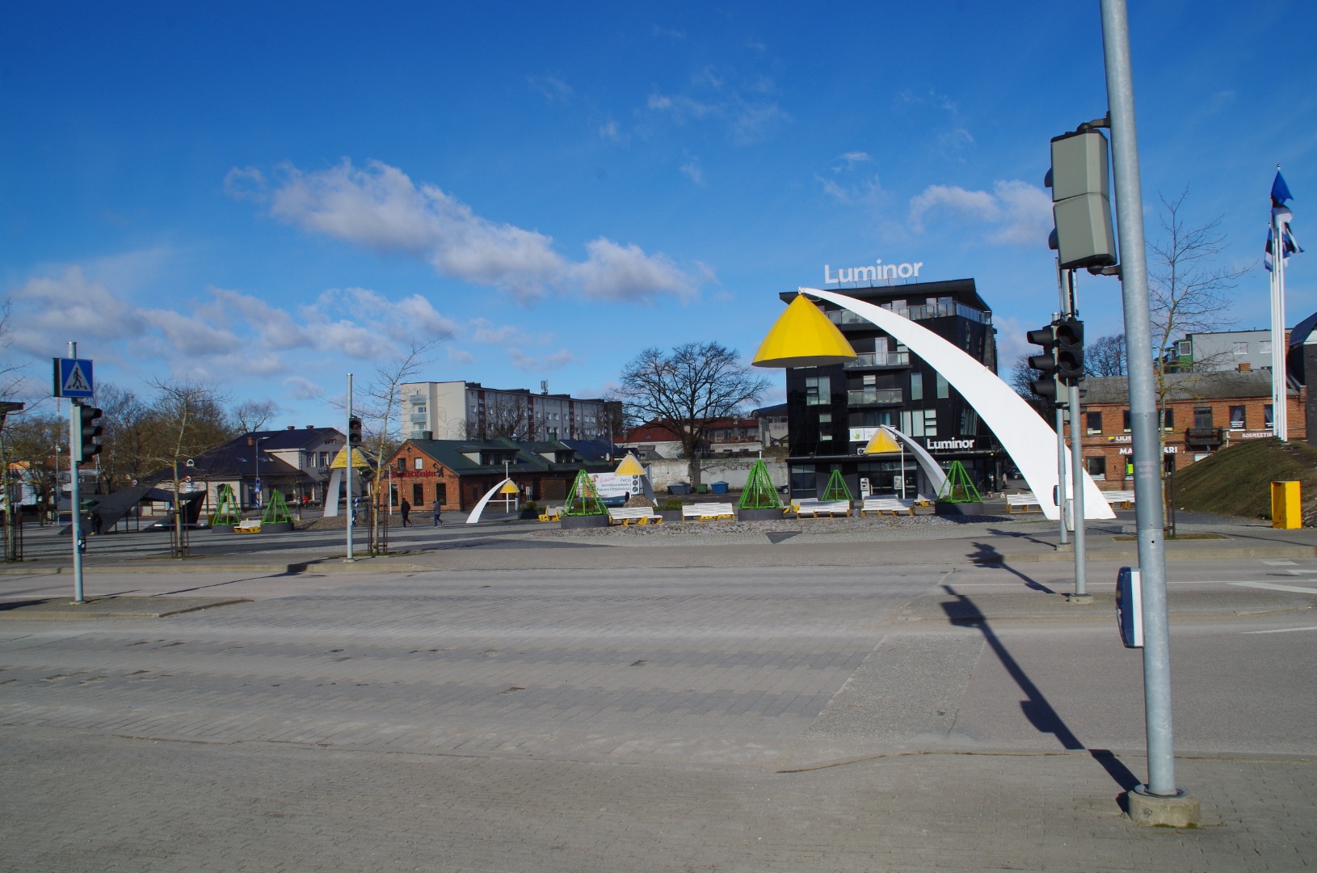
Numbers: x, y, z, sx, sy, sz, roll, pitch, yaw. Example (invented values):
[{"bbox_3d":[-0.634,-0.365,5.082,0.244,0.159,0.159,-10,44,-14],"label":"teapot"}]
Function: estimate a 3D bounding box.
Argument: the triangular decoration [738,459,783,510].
[{"bbox_3d":[5.269,2.476,51.000,2.250,2.600,2.250,-2,-1,0],"label":"triangular decoration"}]

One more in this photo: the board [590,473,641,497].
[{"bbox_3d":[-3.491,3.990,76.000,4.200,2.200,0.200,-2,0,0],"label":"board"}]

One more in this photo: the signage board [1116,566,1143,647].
[{"bbox_3d":[2.335,0.843,4.880,0.075,0.400,0.120,-2,-1,0],"label":"signage board"}]

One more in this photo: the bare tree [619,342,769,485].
[{"bbox_3d":[3.745,-2.225,104.000,15.200,15.000,14.500,-2,-1,0],"label":"bare tree"}]

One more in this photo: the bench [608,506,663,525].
[{"bbox_3d":[-0.961,3.309,40.900,2.150,0.800,0.750,-1,-1,-24],"label":"bench"}]

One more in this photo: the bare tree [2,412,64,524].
[{"bbox_3d":[-50.647,2.631,80.000,4.800,9.200,4.800,-2,-1,0],"label":"bare tree"}]

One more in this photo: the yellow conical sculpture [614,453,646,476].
[{"bbox_3d":[-2.192,2.153,75.000,2.450,1.800,2.450,-2,-1,0],"label":"yellow conical sculpture"}]

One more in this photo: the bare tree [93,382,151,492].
[{"bbox_3d":[-52.359,0.752,96.000,6.000,11.800,6.000,-2,0,-30],"label":"bare tree"}]

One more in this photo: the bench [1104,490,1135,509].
[{"bbox_3d":[19.986,2.737,42.500,2.350,0.790,0.750,-2,0,3],"label":"bench"}]

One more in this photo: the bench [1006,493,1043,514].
[{"bbox_3d":[18.335,3.261,48.200,2.500,0.880,0.850,-2,-1,0],"label":"bench"}]

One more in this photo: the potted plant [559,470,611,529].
[{"bbox_3d":[-3.000,2.539,40.200,2.000,2.350,2.000,-2,-1,0],"label":"potted plant"}]

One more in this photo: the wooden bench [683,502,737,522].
[{"bbox_3d":[2.148,3.244,42.000,2.150,0.850,0.750,-2,-1,-2],"label":"wooden bench"}]

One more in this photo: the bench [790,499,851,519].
[{"bbox_3d":[7.495,3.315,44.600,2.450,0.800,0.750,-2,0,10],"label":"bench"}]

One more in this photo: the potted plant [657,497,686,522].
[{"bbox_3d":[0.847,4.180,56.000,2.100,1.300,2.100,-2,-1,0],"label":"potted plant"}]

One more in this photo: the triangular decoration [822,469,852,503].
[{"bbox_3d":[12.856,3.521,71.000,2.200,2.400,2.200,-2,-1,0],"label":"triangular decoration"}]

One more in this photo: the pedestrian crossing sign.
[{"bbox_3d":[-9.673,-0.961,16.300,0.170,0.630,0.630,-2,-1,16],"label":"pedestrian crossing sign"}]

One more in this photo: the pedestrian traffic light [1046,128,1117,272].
[{"bbox_3d":[2.160,-1.213,5.040,0.270,0.630,0.270,-2,-1,-2],"label":"pedestrian traffic light"}]

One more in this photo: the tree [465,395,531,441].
[{"bbox_3d":[-19.926,0.955,122.000,8.200,12.000,8.200,-2,-1,0],"label":"tree"}]

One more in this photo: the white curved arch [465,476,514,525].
[{"bbox_3d":[-10.732,4.078,62.500,2.900,2.950,0.600,-2,0,-3],"label":"white curved arch"}]

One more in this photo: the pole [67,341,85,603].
[{"bbox_3d":[-9.983,0.600,16.900,0.140,4.450,0.140,-2,-1,0],"label":"pole"}]

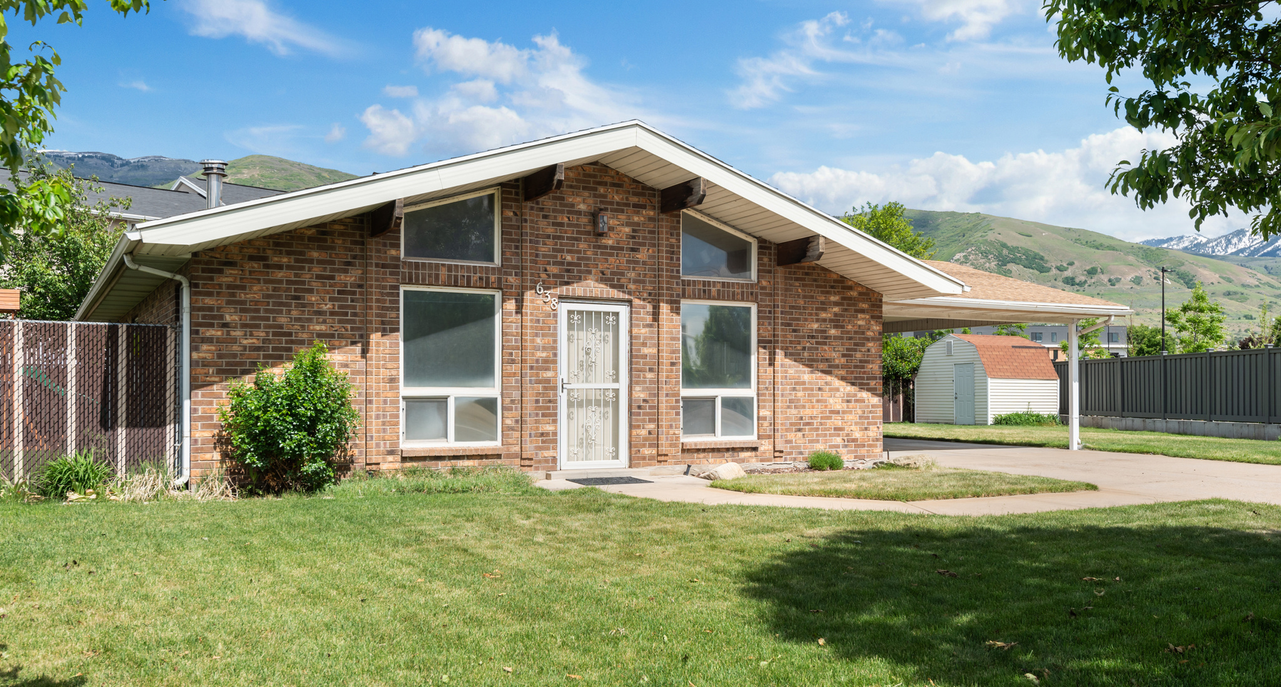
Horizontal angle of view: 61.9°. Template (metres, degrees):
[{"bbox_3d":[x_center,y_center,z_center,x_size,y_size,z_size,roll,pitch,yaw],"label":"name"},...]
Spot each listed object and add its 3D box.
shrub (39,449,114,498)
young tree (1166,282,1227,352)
[{"bbox_3d":[-5.435,1.250,10.300,0.680,0.480,0.620,1,-2,-29],"label":"shrub"},{"bbox_3d":[23.430,0.326,45.000,2.600,5.840,2.600,1,-2,-29],"label":"young tree"}]

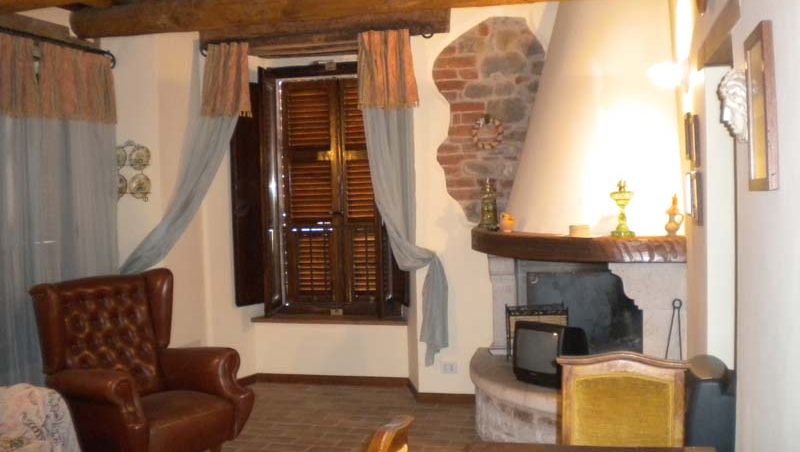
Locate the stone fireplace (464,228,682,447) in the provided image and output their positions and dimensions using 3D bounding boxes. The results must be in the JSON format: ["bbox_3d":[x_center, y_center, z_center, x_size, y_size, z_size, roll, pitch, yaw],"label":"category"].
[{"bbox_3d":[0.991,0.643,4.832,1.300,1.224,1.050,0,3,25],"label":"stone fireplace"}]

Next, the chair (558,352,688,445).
[{"bbox_3d":[0.664,0.904,2.405,0.430,0.970,0.520,-1,3,15],"label":"chair"}]

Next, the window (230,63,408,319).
[{"bbox_3d":[-0.585,-0.267,6.109,1.270,1.950,0.280,-1,3,15],"label":"window"}]

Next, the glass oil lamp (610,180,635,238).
[{"bbox_3d":[1.179,-0.089,4.283,0.127,0.300,0.127,-1,3,15],"label":"glass oil lamp"}]

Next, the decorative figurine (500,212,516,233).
[{"bbox_3d":[0.665,-0.018,4.968,0.088,0.117,0.085,-1,3,15],"label":"decorative figurine"}]

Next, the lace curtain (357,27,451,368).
[{"bbox_3d":[0.012,-0.182,5.467,0.590,2.300,0.200,-1,3,15],"label":"lace curtain"}]

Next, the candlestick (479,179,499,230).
[{"bbox_3d":[0.574,-0.139,5.280,0.125,0.335,0.125,-1,3,15],"label":"candlestick"}]

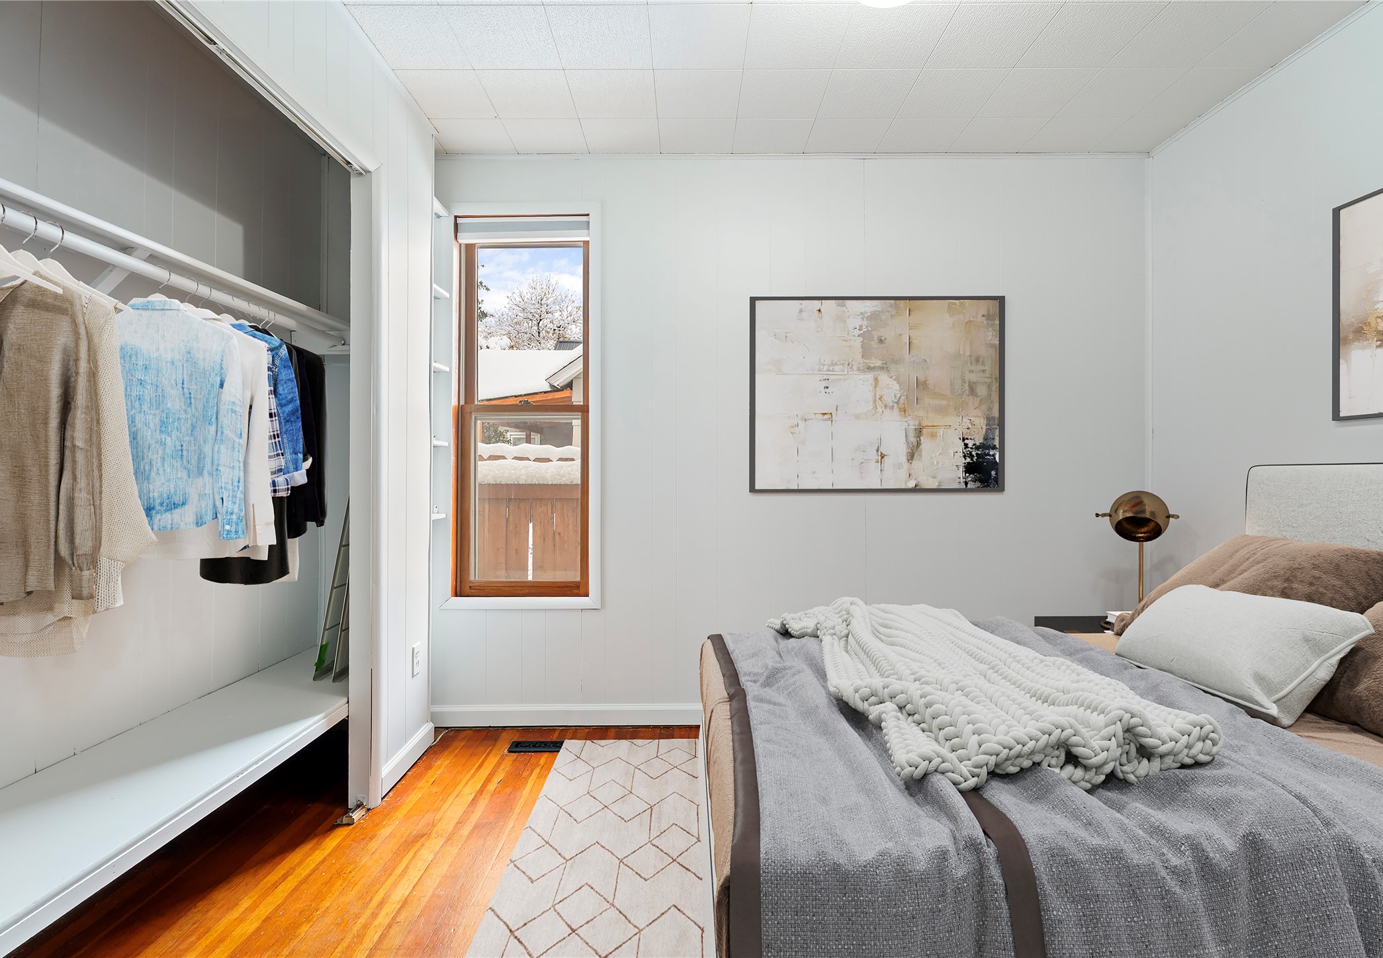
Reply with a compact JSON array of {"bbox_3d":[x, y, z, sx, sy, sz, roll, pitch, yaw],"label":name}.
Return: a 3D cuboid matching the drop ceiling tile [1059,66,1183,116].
[{"bbox_3d":[1.549,-1.402,2.313,0.305,0.018,0.297,0,0,0],"label":"drop ceiling tile"}]

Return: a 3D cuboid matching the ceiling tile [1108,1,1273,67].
[{"bbox_3d":[1.547,-1.401,2.019,0.305,0.016,0.298,0,0,0],"label":"ceiling tile"}]

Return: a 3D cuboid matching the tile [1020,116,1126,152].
[{"bbox_3d":[1.548,-1.403,2.601,0.305,0.018,0.279,0,0,0],"label":"tile"}]

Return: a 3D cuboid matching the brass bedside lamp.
[{"bbox_3d":[1.719,0.309,2.450,0.260,0.524,0.200,0,0,38],"label":"brass bedside lamp"}]

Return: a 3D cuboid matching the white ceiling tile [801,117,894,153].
[{"bbox_3d":[0.632,-1.401,2.600,0.305,0.016,0.267,0,0,0],"label":"white ceiling tile"}]

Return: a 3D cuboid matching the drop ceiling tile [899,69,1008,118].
[{"bbox_3d":[0.939,-1.400,2.312,0.305,0.018,0.297,0,0,0],"label":"drop ceiling tile"}]

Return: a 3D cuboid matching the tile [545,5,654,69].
[{"bbox_3d":[-0.280,-1.395,2.013,0.305,0.018,0.297,0,0,0],"label":"tile"}]

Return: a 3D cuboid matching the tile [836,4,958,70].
[{"bbox_3d":[0.633,-1.391,2.010,0.305,0.018,0.305,0,1,0],"label":"tile"}]

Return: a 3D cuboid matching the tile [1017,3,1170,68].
[{"bbox_3d":[1.244,-1.400,2.016,0.305,0.018,0.297,0,0,0],"label":"tile"}]

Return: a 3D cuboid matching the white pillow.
[{"bbox_3d":[1.332,0.410,1.587,0.305,0.145,0.480,-42,3,-1],"label":"white pillow"}]

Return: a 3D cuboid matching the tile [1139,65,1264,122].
[{"bbox_3d":[1.839,-1.403,2.313,0.276,0.018,0.297,0,0,0],"label":"tile"}]

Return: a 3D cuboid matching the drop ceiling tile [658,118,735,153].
[{"bbox_3d":[0.023,-1.399,2.600,0.305,0.016,0.267,0,0,0],"label":"drop ceiling tile"}]

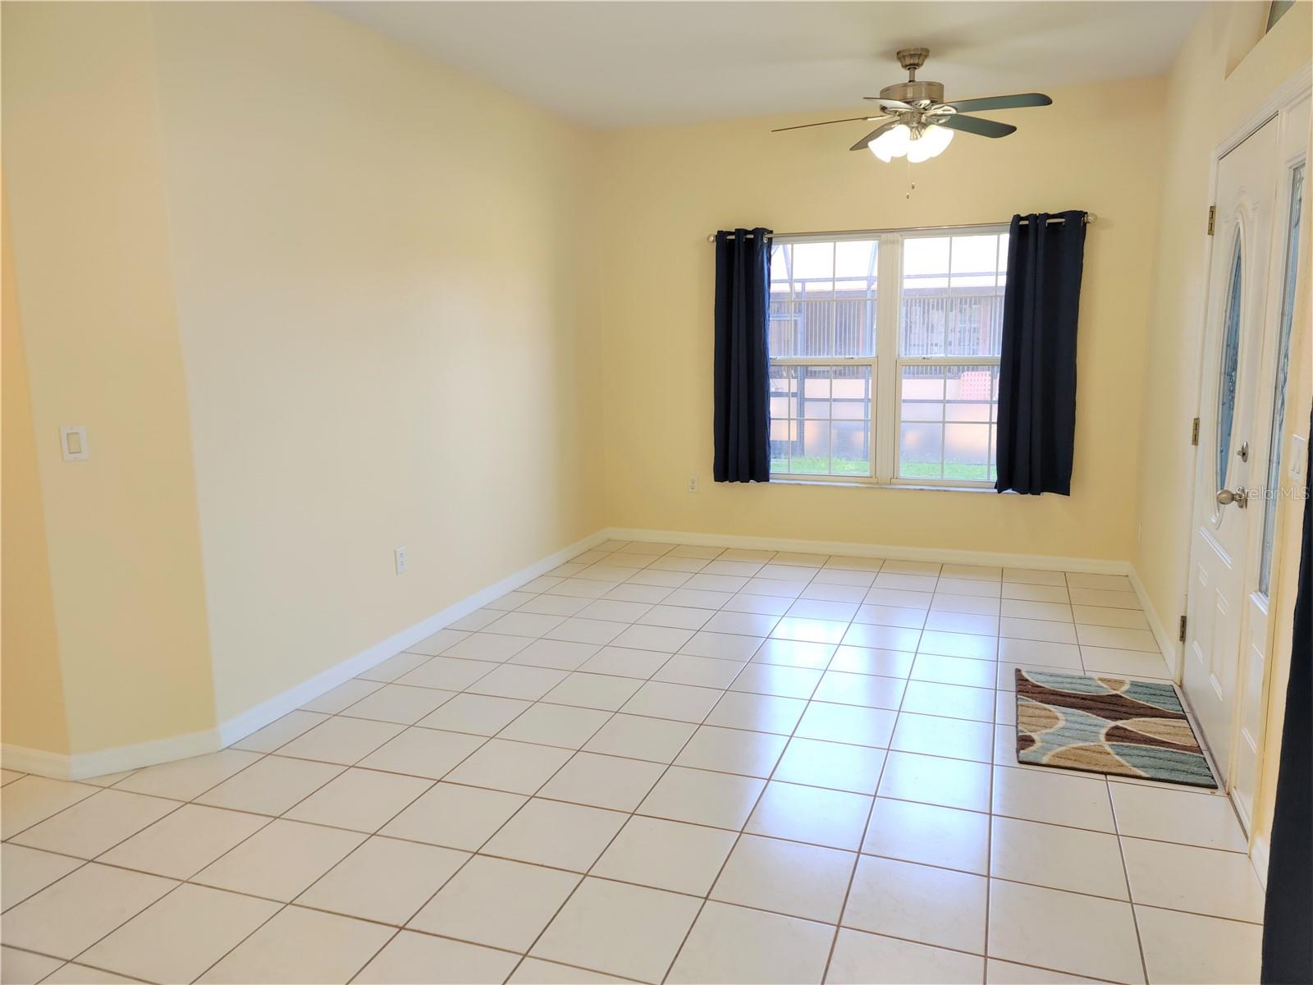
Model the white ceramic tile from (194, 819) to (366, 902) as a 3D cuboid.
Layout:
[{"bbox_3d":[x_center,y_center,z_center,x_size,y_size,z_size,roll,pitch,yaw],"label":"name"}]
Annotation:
[{"bbox_3d":[-1.034,1.016,2.733,0.336,0.010,0.340,3,10,19],"label":"white ceramic tile"}]

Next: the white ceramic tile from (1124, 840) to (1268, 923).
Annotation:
[{"bbox_3d":[1.429,1.032,2.641,0.334,0.010,0.337,3,11,20],"label":"white ceramic tile"}]

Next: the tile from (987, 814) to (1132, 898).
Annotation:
[{"bbox_3d":[1.099,1.004,2.713,0.336,0.010,0.340,3,10,19],"label":"tile"}]

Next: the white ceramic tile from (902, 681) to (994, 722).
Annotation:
[{"bbox_3d":[1.134,0.812,3.817,0.336,0.010,0.340,3,10,19],"label":"white ceramic tile"}]

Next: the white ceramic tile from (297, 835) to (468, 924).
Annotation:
[{"bbox_3d":[-0.718,1.024,2.623,0.329,0.010,0.340,3,11,19],"label":"white ceramic tile"}]

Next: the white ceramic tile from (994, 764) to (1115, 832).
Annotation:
[{"bbox_3d":[1.231,0.956,3.077,0.334,0.010,0.337,3,11,20],"label":"white ceramic tile"}]

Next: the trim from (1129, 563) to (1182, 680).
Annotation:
[{"bbox_3d":[2.391,0.575,4.780,0.015,0.085,1.694,3,11,19],"label":"trim"}]

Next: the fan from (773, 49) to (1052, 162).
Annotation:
[{"bbox_3d":[1.125,-1.763,4.491,1.270,0.491,1.270,3,11,19],"label":"fan"}]

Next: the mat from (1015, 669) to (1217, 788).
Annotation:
[{"bbox_3d":[1.634,0.837,3.613,0.588,0.015,0.893,3,11,19],"label":"mat"}]

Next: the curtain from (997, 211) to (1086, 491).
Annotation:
[{"bbox_3d":[2.138,-0.749,5.475,0.389,1.548,0.110,3,11,20],"label":"curtain"}]

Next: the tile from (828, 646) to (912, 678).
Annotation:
[{"bbox_3d":[0.934,0.736,4.263,0.336,0.010,0.340,3,10,19],"label":"tile"}]

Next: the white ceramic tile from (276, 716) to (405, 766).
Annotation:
[{"bbox_3d":[-1.113,0.875,3.489,0.329,0.010,0.340,3,11,19],"label":"white ceramic tile"}]

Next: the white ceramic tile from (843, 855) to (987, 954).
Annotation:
[{"bbox_3d":[0.672,1.056,2.544,0.334,0.010,0.337,3,11,20],"label":"white ceramic tile"}]

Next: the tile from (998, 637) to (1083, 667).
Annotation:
[{"bbox_3d":[1.697,0.713,4.377,0.333,0.010,0.337,3,11,20],"label":"tile"}]

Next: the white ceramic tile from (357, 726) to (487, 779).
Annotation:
[{"bbox_3d":[-0.805,0.903,3.417,0.328,0.010,0.340,3,11,19],"label":"white ceramic tile"}]

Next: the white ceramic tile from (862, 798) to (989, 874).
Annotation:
[{"bbox_3d":[0.774,0.977,2.821,0.329,0.010,0.340,3,11,19],"label":"white ceramic tile"}]

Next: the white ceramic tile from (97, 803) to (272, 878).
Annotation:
[{"bbox_3d":[-1.347,1.001,2.834,0.336,0.010,0.340,3,10,19],"label":"white ceramic tile"}]

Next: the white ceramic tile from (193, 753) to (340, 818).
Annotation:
[{"bbox_3d":[-1.249,0.951,3.204,0.328,0.010,0.340,3,11,19],"label":"white ceramic tile"}]

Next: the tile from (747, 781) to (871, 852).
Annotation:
[{"bbox_3d":[0.466,0.972,2.970,0.331,0.010,0.333,3,11,19],"label":"tile"}]

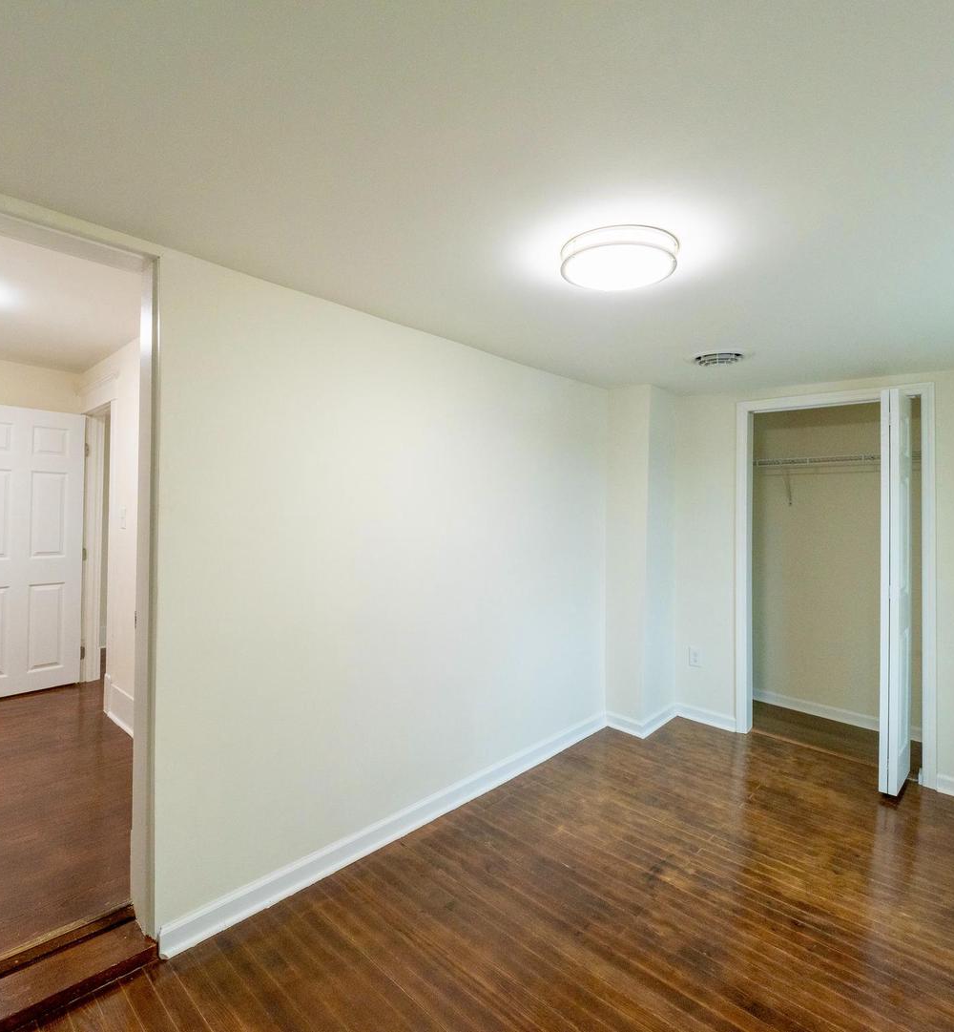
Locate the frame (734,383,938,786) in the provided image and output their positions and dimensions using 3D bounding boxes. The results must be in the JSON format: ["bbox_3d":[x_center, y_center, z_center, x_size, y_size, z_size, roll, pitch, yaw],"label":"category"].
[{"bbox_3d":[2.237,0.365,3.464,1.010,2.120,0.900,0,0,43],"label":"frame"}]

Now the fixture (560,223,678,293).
[{"bbox_3d":[0.428,-0.774,1.692,0.345,0.080,0.345,1,0,0],"label":"fixture"}]

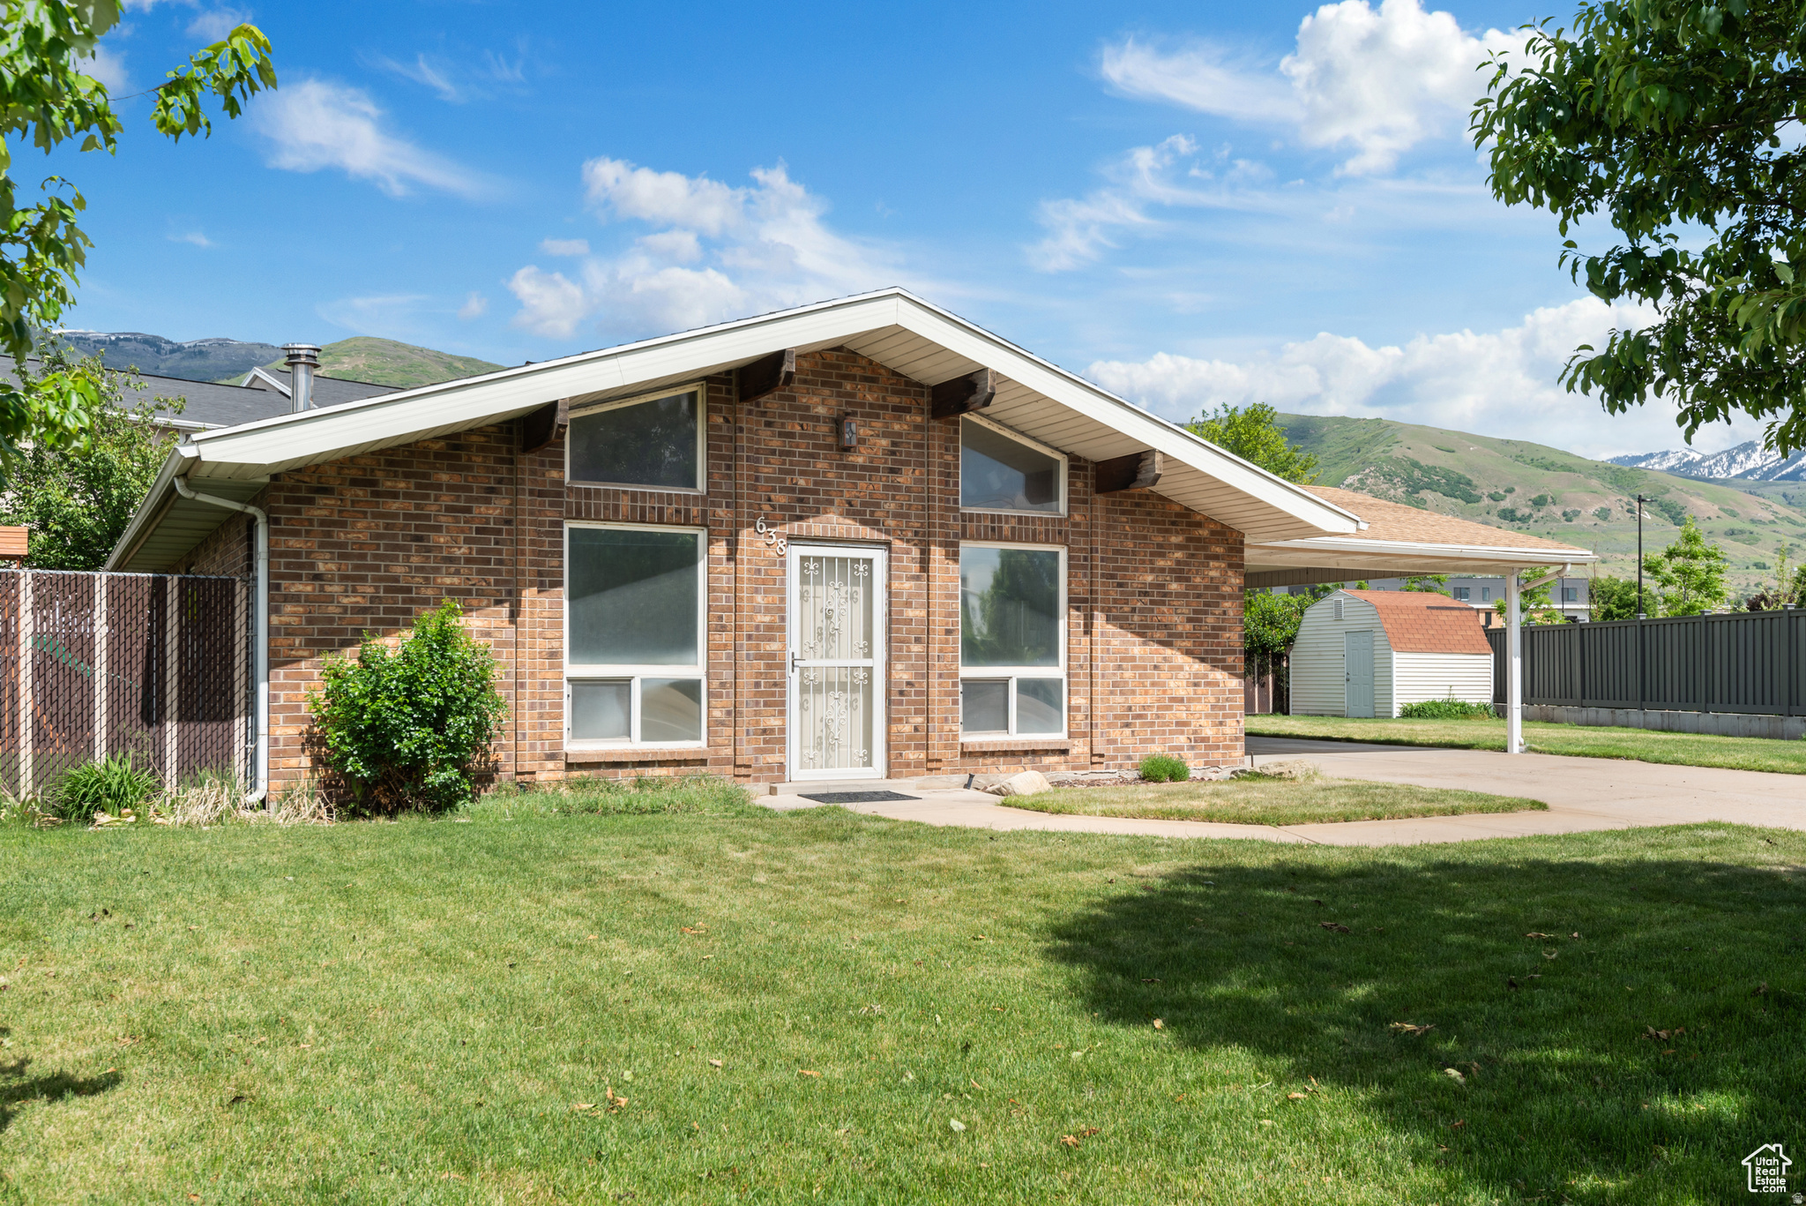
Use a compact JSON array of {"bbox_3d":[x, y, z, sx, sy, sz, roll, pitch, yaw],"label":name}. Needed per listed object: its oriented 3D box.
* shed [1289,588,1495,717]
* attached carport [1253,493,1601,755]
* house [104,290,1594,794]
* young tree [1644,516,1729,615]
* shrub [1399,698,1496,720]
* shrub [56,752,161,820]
[{"bbox_3d":[11.668,1.208,36.023,3.299,2.969,3.248,1,-2,-29],"label":"shed"},{"bbox_3d":[4.195,0.145,20.009,5.302,3.570,7.350,1,-2,-29],"label":"attached carport"},{"bbox_3d":[-1.537,-0.176,19.860,15.445,4.198,14.200,1,-2,-29],"label":"house"},{"bbox_3d":[23.430,0.326,45.000,2.600,5.840,2.600,1,-2,-29],"label":"young tree"},{"bbox_3d":[12.563,2.393,34.227,2.750,0.480,0.750,1,-2,-29],"label":"shrub"},{"bbox_3d":[-5.435,1.250,10.300,0.680,0.480,0.620,1,-2,-29],"label":"shrub"}]

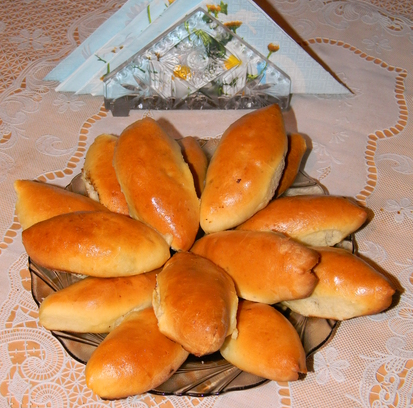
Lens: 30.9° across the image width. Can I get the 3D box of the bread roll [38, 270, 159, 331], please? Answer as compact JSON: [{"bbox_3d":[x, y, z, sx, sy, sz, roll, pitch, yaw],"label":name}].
[{"bbox_3d":[-0.065,0.069,0.519,0.105,0.039,0.043,-9,47,-25],"label":"bread roll"}]

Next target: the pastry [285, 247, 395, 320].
[{"bbox_3d":[0.082,0.054,0.527,0.102,0.044,0.053,11,47,24],"label":"pastry"}]

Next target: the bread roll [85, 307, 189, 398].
[{"bbox_3d":[-0.040,0.095,0.492,0.049,0.043,0.099,30,40,25],"label":"bread roll"}]

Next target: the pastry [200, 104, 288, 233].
[{"bbox_3d":[0.029,-0.026,0.557,0.052,0.046,0.115,21,67,18],"label":"pastry"}]

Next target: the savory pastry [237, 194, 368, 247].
[{"bbox_3d":[0.070,0.017,0.564,0.102,0.042,0.048,-14,48,0],"label":"savory pastry"}]

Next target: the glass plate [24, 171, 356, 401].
[{"bbox_3d":[-0.010,0.043,0.571,0.243,0.030,0.243,0,47,0],"label":"glass plate"}]

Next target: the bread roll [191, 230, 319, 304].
[{"bbox_3d":[0.032,0.040,0.501,0.097,0.043,0.053,9,46,30],"label":"bread roll"}]

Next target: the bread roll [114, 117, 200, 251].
[{"bbox_3d":[-0.035,-0.016,0.547,0.055,0.046,0.113,-15,65,-14],"label":"bread roll"}]

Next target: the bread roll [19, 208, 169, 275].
[{"bbox_3d":[-0.076,0.029,0.511,0.103,0.042,0.049,4,46,-16],"label":"bread roll"}]

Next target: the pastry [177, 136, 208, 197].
[{"bbox_3d":[-0.019,-0.019,0.600,0.048,0.038,0.100,1,48,3],"label":"pastry"}]

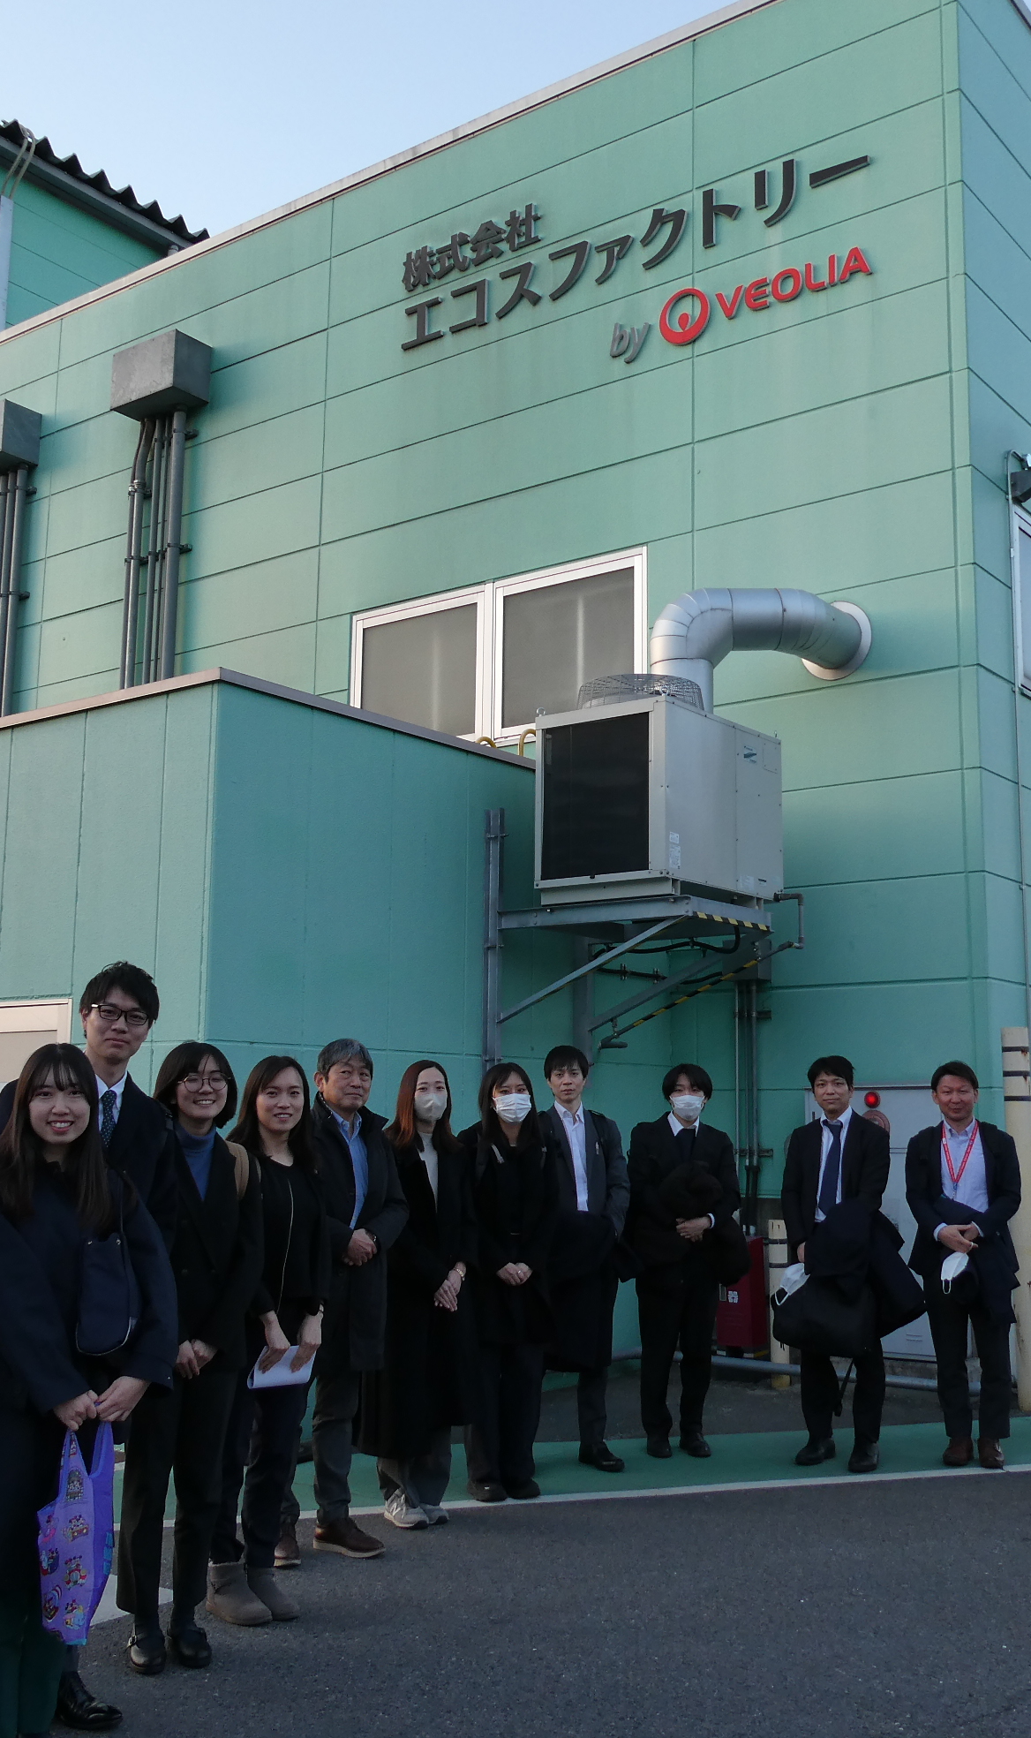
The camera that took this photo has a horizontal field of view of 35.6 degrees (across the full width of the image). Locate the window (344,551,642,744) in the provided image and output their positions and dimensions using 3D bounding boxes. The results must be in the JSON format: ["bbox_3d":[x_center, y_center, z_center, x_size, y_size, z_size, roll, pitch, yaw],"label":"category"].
[{"bbox_3d":[-0.181,-1.459,11.560,2.720,1.230,0.120,-5,-10,37],"label":"window"}]

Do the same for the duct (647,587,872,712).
[{"bbox_3d":[1.451,-1.185,9.536,0.970,0.900,1.060,-5,-10,37],"label":"duct"}]

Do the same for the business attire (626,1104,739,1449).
[{"bbox_3d":[0.742,1.817,7.078,0.495,1.440,0.380,1,-8,3],"label":"business attire"}]

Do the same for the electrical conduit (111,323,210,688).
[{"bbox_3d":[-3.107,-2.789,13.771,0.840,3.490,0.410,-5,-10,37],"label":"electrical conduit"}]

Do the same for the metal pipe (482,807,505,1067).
[{"bbox_3d":[-0.113,0.403,8.687,0.100,1.510,0.110,-6,-11,38],"label":"metal pipe"}]

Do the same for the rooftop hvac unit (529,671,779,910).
[{"bbox_3d":[0.780,-0.343,8.575,0.830,1.110,1.080,-7,-12,39],"label":"rooftop hvac unit"}]

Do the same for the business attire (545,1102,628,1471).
[{"bbox_3d":[0.290,1.748,6.851,0.441,1.497,0.380,2,-8,-9],"label":"business attire"}]

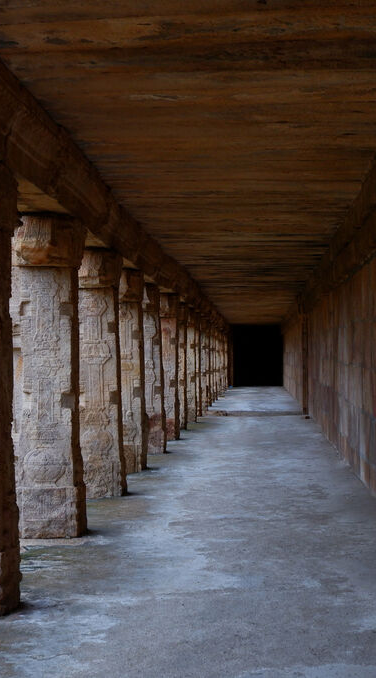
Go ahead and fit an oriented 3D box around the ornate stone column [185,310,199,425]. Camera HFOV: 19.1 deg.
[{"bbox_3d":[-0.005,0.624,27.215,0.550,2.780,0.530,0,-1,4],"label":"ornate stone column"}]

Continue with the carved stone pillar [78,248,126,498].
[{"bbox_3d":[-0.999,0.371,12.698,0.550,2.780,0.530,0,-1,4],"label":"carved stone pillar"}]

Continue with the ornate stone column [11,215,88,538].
[{"bbox_3d":[-1.202,0.329,9.763,0.600,2.720,0.550,0,-1,4],"label":"ornate stone column"}]

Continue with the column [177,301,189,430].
[{"bbox_3d":[-0.291,0.558,23.635,0.600,2.720,0.550,0,-1,4],"label":"column"}]

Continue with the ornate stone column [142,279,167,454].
[{"bbox_3d":[-0.655,0.467,18.086,0.600,2.720,0.550,0,-1,4],"label":"ornate stone column"}]

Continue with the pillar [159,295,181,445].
[{"bbox_3d":[-0.473,0.512,20.860,0.600,2.720,0.550,0,-1,4],"label":"pillar"}]

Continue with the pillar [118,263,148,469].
[{"bbox_3d":[-0.837,0.421,15.312,0.600,2.720,0.550,0,-1,4],"label":"pillar"}]

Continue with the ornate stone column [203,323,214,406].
[{"bbox_3d":[0.438,0.742,34.732,0.600,2.720,0.550,0,-1,4],"label":"ornate stone column"}]

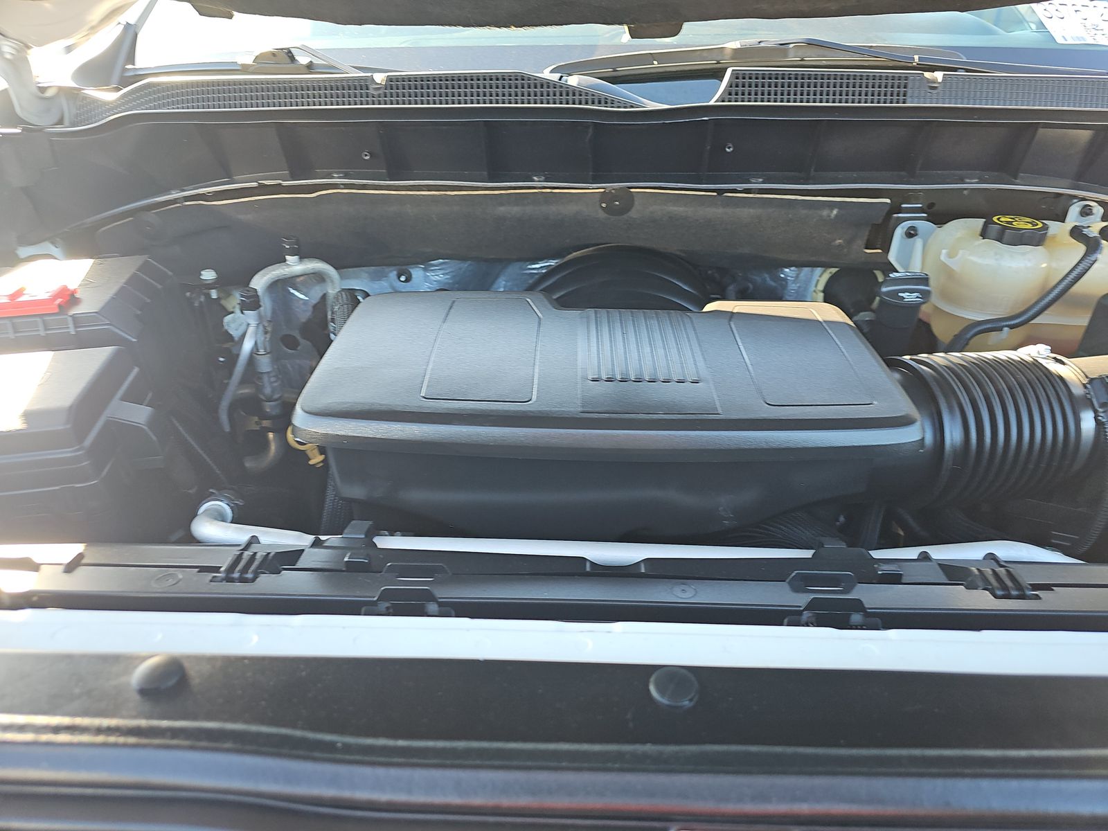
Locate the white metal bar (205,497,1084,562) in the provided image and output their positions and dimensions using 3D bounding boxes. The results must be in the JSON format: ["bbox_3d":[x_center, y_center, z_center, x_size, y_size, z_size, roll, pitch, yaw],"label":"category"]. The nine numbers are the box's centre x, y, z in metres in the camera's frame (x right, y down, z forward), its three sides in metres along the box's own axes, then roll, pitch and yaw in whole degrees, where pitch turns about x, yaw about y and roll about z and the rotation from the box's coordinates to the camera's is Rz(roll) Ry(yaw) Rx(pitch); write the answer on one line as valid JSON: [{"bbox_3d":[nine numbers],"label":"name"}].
[{"bbox_3d":[0.067,0.095,0.599,0.700,0.054,0.072,1,35,1],"label":"white metal bar"}]

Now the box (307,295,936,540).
[{"bbox_3d":[0.050,0.008,0.765,0.544,0.182,0.237,1,35,1],"label":"box"}]

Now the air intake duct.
[{"bbox_3d":[0.402,0.012,0.700,0.160,0.140,0.140,1,35,1],"label":"air intake duct"}]

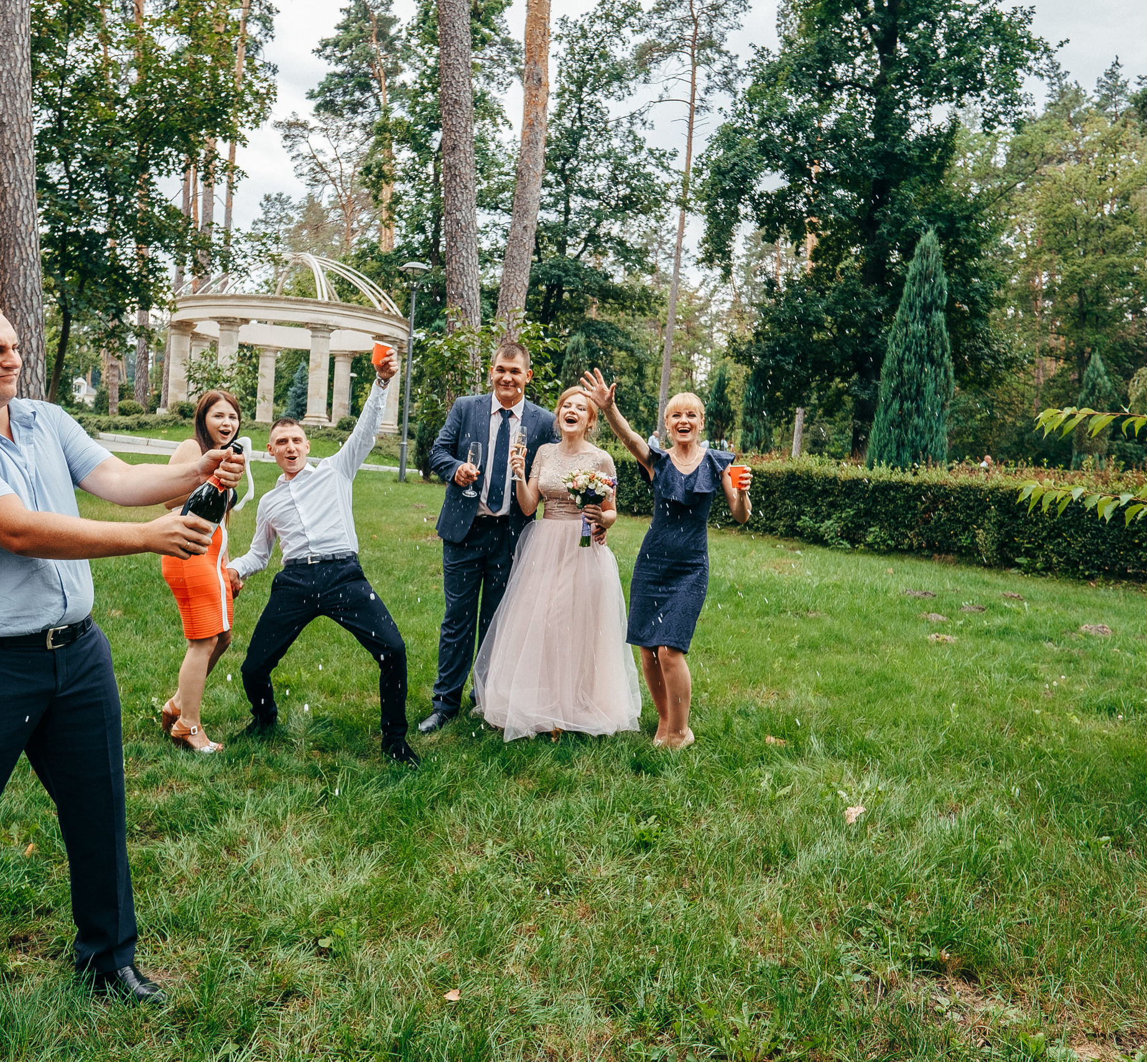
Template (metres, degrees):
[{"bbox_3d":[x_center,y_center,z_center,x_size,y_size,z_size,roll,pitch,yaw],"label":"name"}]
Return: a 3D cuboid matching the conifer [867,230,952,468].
[{"bbox_3d":[6.438,-2.858,17.711,1.600,5.500,1.600,3,6,0],"label":"conifer"}]

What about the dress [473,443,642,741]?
[{"bbox_3d":[-0.065,0.235,4.647,0.820,1.390,0.760,3,6,2],"label":"dress"}]

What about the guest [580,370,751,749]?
[{"bbox_3d":[0.453,0.146,4.409,0.780,1.730,0.460,4,6,6],"label":"guest"}]

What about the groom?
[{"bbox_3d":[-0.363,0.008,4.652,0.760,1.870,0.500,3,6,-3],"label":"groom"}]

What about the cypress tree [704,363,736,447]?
[{"bbox_3d":[5.175,-3.860,32.779,1.150,4.200,1.150,3,6,0],"label":"cypress tree"}]

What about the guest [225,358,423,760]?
[{"bbox_3d":[-1.126,0.088,4.159,0.850,1.740,0.560,2,6,-8],"label":"guest"}]

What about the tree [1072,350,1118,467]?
[{"bbox_3d":[16.424,-3.297,29.240,1.550,4.950,1.550,3,6,0],"label":"tree"}]

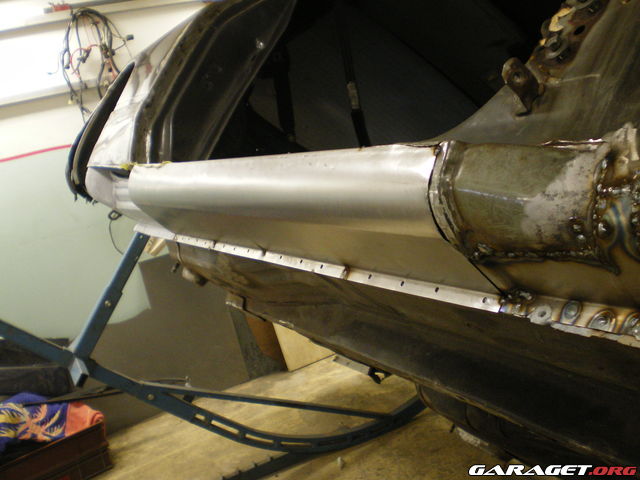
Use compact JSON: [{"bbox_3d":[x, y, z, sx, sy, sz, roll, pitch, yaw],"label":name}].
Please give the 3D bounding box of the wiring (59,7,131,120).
[{"bbox_3d":[-0.982,-0.779,3.100,0.340,0.490,0.120,-18,4,-20],"label":"wiring"}]

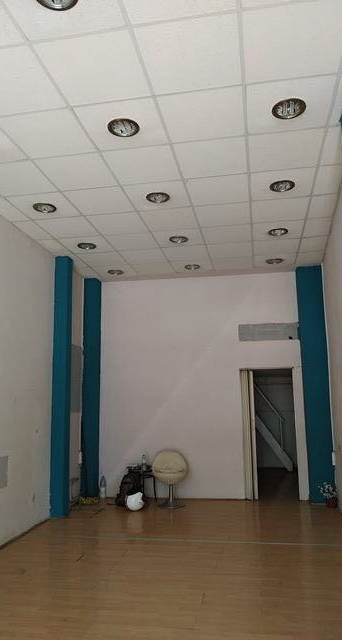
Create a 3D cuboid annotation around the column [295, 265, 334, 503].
[{"bbox_3d":[2.165,0.909,6.659,0.370,3.451,0.284,-3,-10,9],"label":"column"}]

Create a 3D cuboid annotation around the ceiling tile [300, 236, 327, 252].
[{"bbox_3d":[1.877,-1.021,5.862,0.380,0.030,0.600,-2,-10,11],"label":"ceiling tile"}]

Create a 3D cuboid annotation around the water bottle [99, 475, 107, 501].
[{"bbox_3d":[-1.010,2.535,6.711,0.105,0.360,0.105,-3,-10,9],"label":"water bottle"}]

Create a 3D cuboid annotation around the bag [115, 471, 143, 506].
[{"bbox_3d":[-0.623,2.439,6.489,0.325,0.467,0.244,-7,-11,30],"label":"bag"}]

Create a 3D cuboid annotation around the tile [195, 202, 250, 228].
[{"bbox_3d":[0.589,-1.176,4.952,0.600,0.025,0.600,-3,-11,11],"label":"tile"}]

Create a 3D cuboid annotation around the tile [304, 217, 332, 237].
[{"bbox_3d":[1.746,-1.125,5.334,0.306,0.020,0.576,-2,-10,11],"label":"tile"}]

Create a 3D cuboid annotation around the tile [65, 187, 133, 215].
[{"bbox_3d":[-0.711,-1.221,4.567,0.600,0.030,0.600,-2,-10,11],"label":"tile"}]

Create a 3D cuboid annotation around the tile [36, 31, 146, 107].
[{"bbox_3d":[-0.465,-1.539,2.735,0.576,0.020,0.576,-2,-10,11],"label":"tile"}]

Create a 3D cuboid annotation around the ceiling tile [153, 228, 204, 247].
[{"bbox_3d":[0.099,-1.048,5.598,0.600,0.030,0.590,-2,-10,11],"label":"ceiling tile"}]

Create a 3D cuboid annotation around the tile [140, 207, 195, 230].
[{"bbox_3d":[-0.009,-1.148,5.029,0.600,0.030,0.600,-2,-10,11],"label":"tile"}]

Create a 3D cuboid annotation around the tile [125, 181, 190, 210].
[{"bbox_3d":[-0.122,-1.245,4.455,0.600,0.030,0.600,-2,-10,11],"label":"tile"}]

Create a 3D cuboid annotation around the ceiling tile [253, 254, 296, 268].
[{"bbox_3d":[1.502,-0.891,6.513,0.600,0.030,0.590,-2,-10,11],"label":"ceiling tile"}]

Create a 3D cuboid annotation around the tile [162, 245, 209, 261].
[{"bbox_3d":[0.212,-0.947,6.168,0.600,0.030,0.590,-2,-10,11],"label":"tile"}]

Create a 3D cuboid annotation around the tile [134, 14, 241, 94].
[{"bbox_3d":[0.125,-1.562,2.625,0.576,0.020,0.576,-2,-10,11],"label":"tile"}]

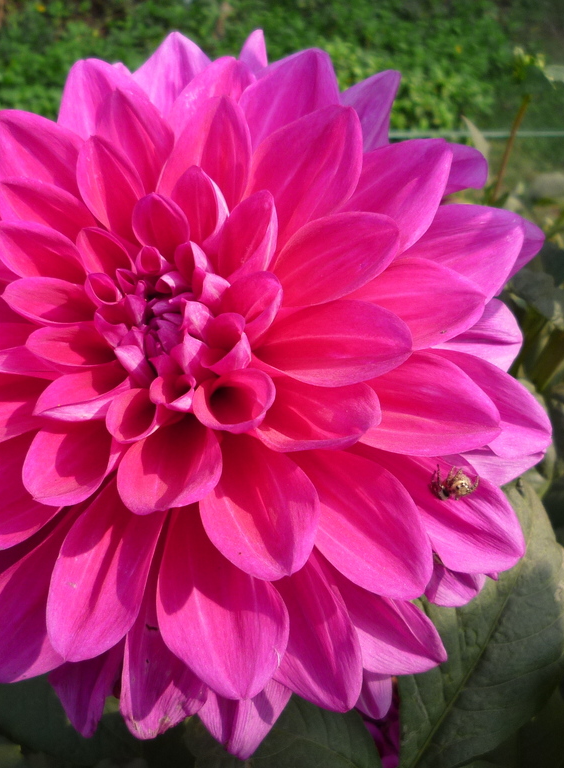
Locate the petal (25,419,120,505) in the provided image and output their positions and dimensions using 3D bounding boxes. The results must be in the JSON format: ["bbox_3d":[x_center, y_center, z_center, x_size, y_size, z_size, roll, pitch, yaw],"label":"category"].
[{"bbox_3d":[-0.059,0.023,0.215,0.022,0.012,0.036,35,48,12],"label":"petal"}]

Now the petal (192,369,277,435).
[{"bbox_3d":[-0.014,0.005,0.203,0.021,0.018,0.022,-9,17,-16],"label":"petal"}]

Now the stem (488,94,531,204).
[{"bbox_3d":[0.123,-0.127,0.400,0.006,0.064,0.006,11,15,0],"label":"stem"}]

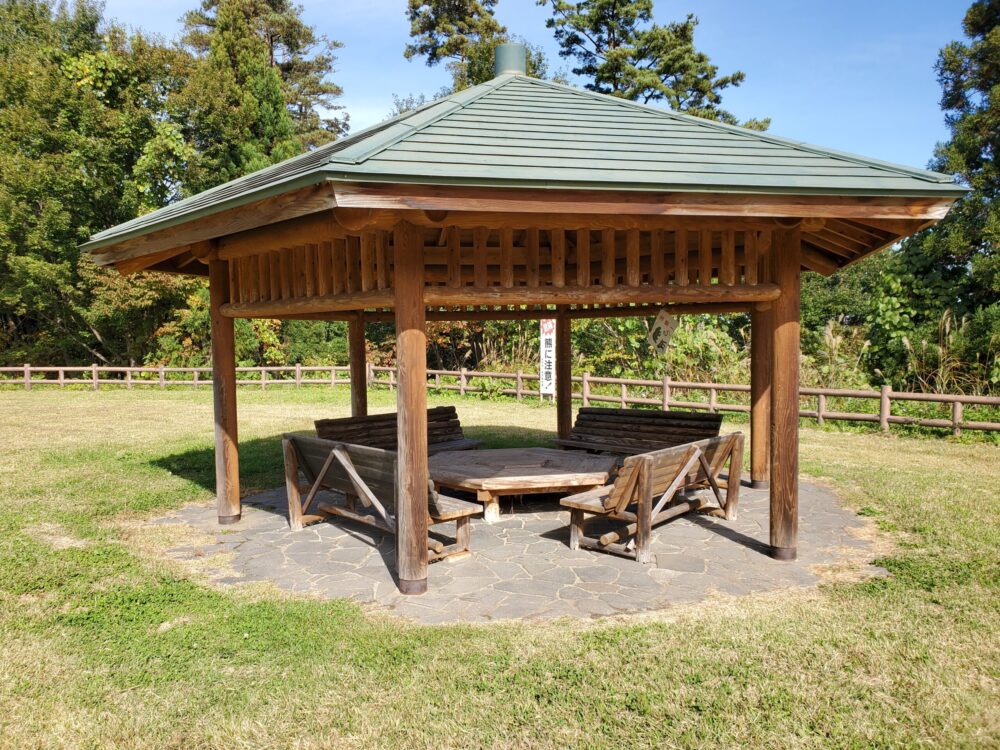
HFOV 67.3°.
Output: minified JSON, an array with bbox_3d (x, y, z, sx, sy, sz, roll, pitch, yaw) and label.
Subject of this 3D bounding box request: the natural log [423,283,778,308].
[{"bbox_3d":[0.769,-0.561,5.239,2.648,0.125,0.125,-2,3,-14],"label":"natural log"}]

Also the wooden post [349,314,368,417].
[{"bbox_3d":[-1.750,0.021,9.353,0.193,2.370,0.193,-1,2,-11],"label":"wooden post"}]

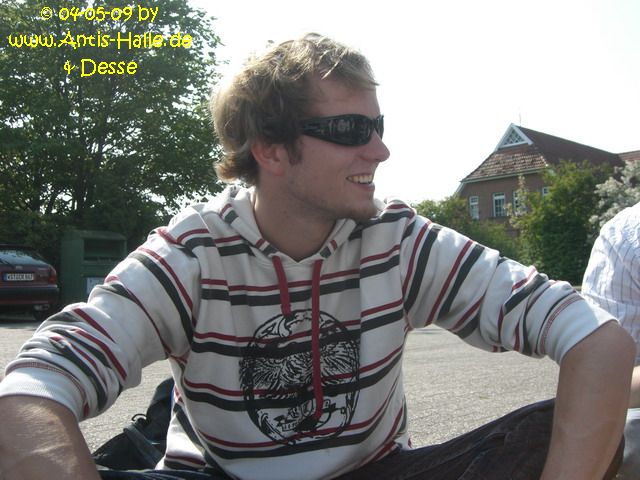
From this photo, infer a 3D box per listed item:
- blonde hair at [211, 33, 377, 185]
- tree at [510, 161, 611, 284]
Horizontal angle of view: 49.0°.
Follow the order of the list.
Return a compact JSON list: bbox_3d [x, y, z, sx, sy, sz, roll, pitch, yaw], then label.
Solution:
[{"bbox_3d":[-0.036,-0.178,0.950,0.215,0.205,0.180,-2,-3,16],"label":"blonde hair"},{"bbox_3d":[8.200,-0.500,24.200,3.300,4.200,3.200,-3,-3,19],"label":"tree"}]

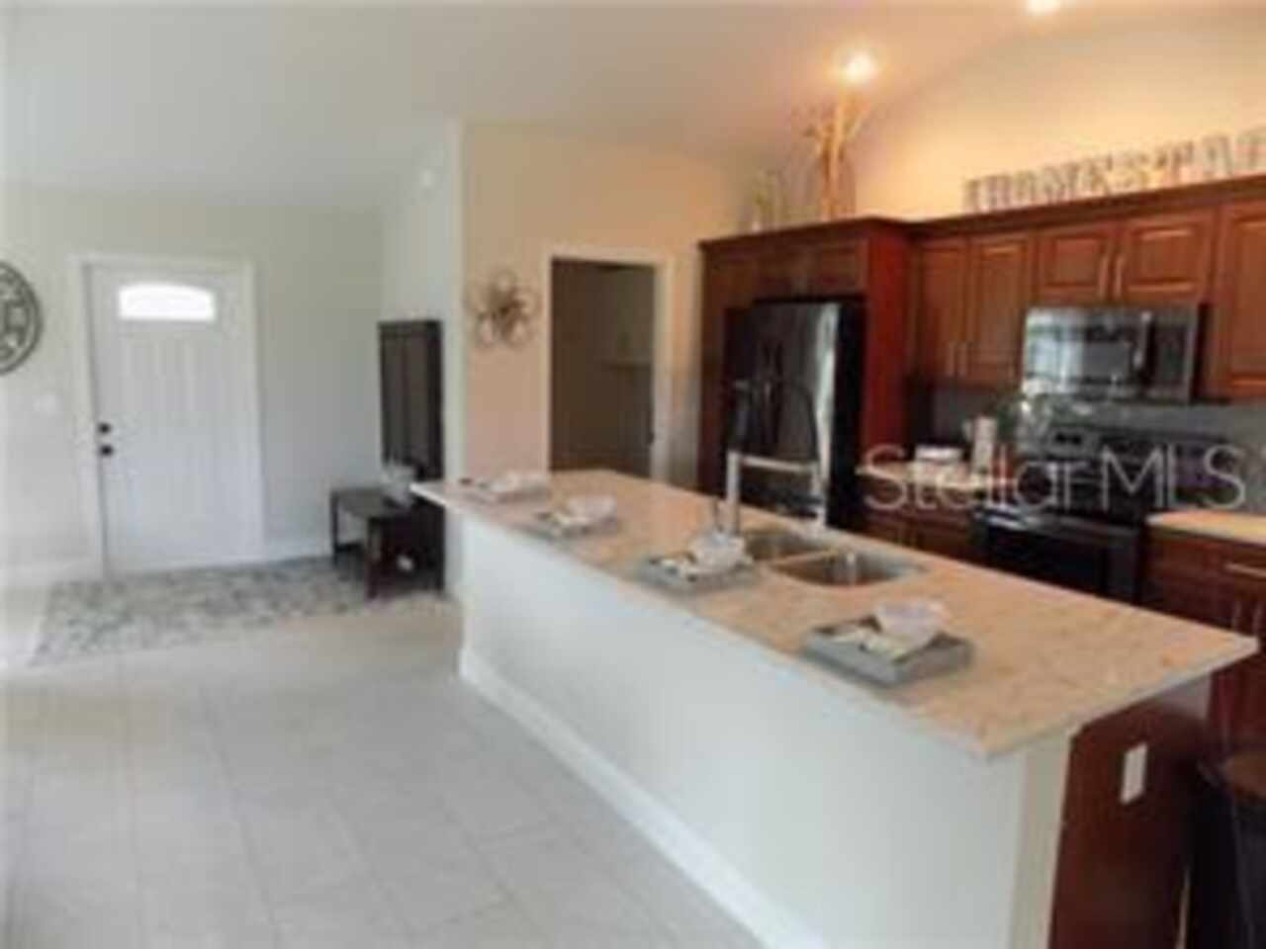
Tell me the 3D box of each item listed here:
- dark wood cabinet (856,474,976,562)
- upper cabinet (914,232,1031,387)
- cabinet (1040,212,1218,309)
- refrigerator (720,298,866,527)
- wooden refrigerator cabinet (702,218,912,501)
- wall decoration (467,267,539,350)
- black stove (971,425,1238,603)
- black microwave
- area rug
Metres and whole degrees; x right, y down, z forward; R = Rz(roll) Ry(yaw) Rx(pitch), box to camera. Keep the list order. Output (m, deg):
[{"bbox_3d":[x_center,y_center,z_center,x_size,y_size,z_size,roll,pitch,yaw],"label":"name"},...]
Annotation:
[{"bbox_3d":[1.737,0.481,4.612,0.660,0.885,0.710,-4,10,-33],"label":"dark wood cabinet"},{"bbox_3d":[1.888,-0.866,4.480,0.335,0.760,0.690,-5,10,-32],"label":"upper cabinet"},{"bbox_3d":[2.290,-0.953,3.840,0.335,0.380,0.765,-5,10,-32],"label":"cabinet"},{"bbox_3d":[1.161,-0.106,5.226,0.780,1.815,0.915,-5,10,-32],"label":"refrigerator"},{"bbox_3d":[1.134,-0.351,5.392,0.720,2.265,1.460,-4,10,-33],"label":"wooden refrigerator cabinet"},{"bbox_3d":[-0.782,-0.984,5.016,0.465,0.480,0.060,-5,10,-32],"label":"wall decoration"},{"bbox_3d":[2.118,0.441,3.947,0.700,1.180,0.770,-4,10,-33],"label":"black stove"},{"bbox_3d":[2.260,-0.554,3.873,0.405,0.410,0.757,-5,10,-32],"label":"black microwave"},{"bbox_3d":[-2.452,0.739,5.266,2.010,0.012,1.570,-5,10,-32],"label":"area rug"}]

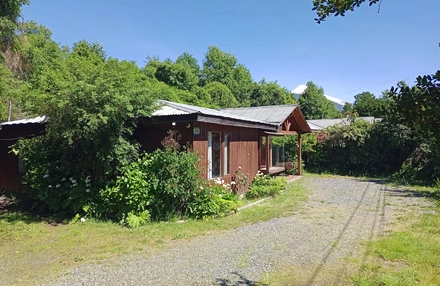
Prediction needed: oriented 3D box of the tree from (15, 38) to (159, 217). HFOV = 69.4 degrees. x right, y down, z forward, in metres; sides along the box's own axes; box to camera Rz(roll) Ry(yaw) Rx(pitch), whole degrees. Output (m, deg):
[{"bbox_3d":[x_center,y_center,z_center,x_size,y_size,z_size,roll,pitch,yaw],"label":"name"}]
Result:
[{"bbox_3d":[-3.544,-0.454,8.508,3.700,4.350,3.200,0,-1,0],"label":"tree"}]

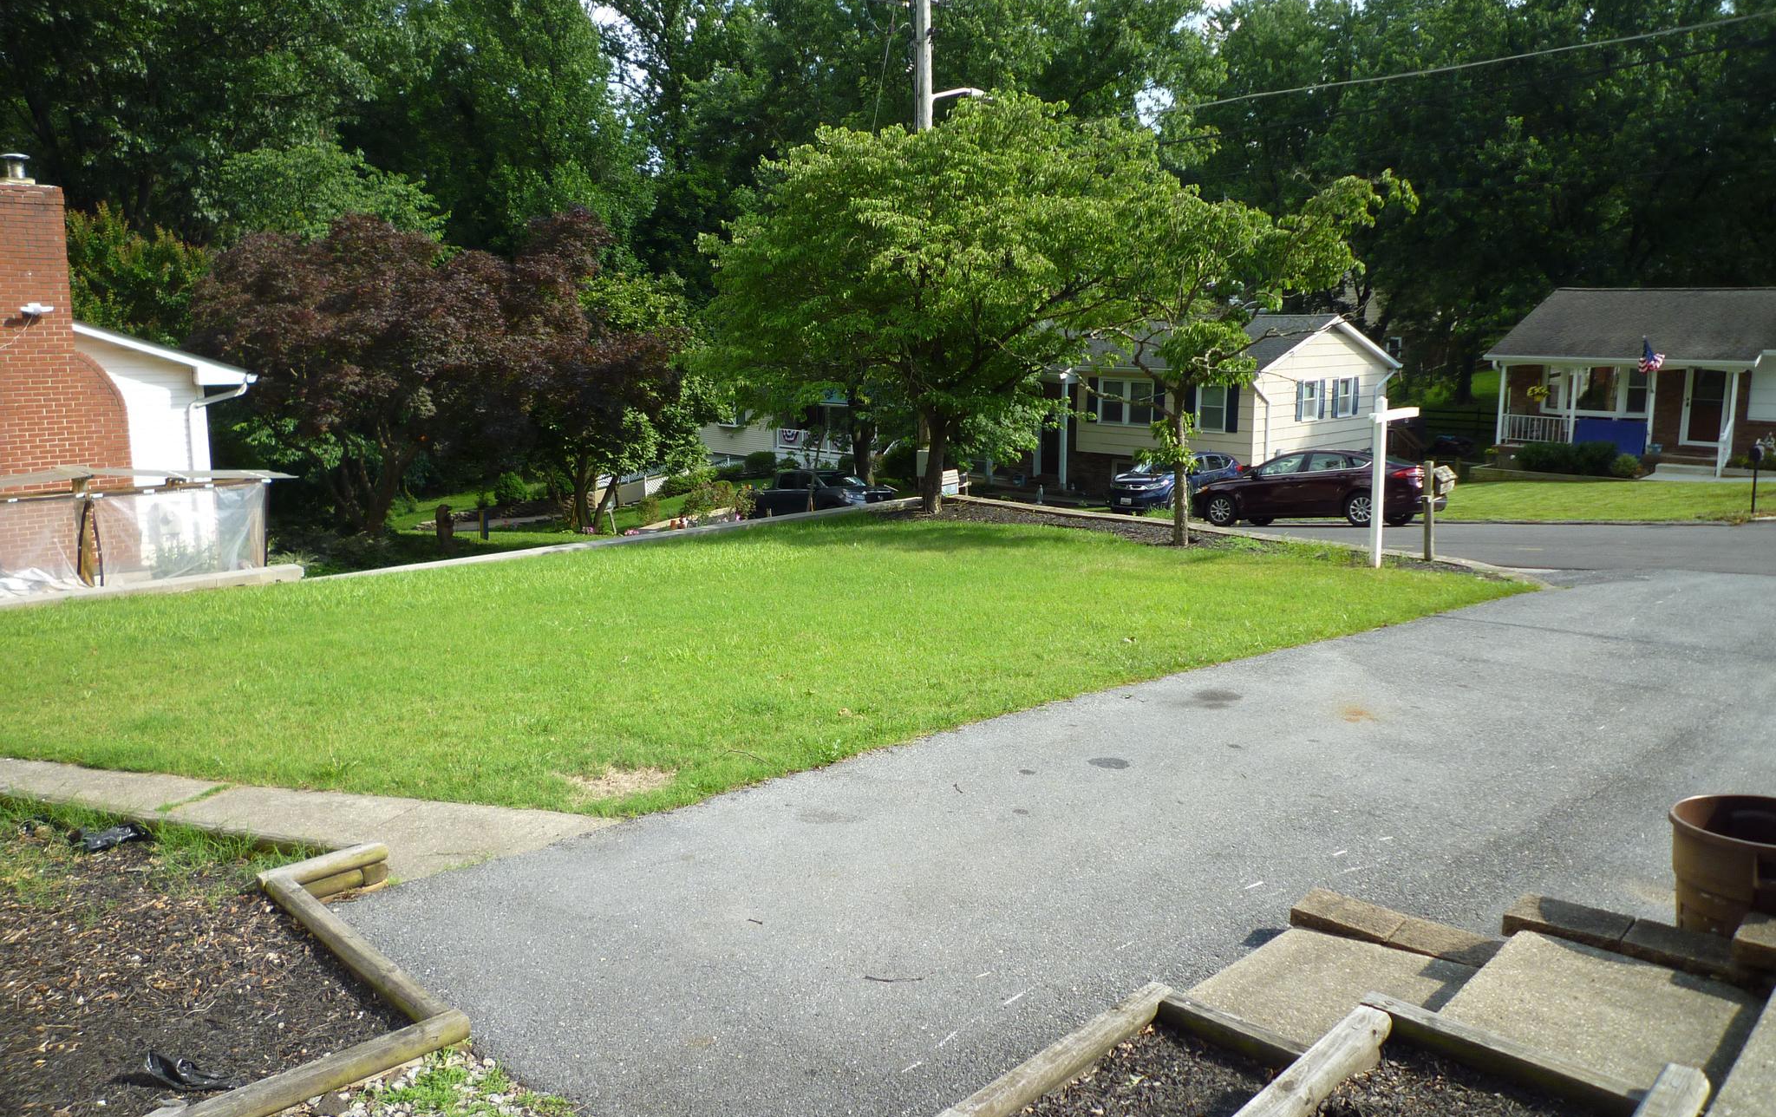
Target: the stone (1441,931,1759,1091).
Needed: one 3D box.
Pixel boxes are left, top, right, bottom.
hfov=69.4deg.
[{"bbox_3d":[1.783,1.163,3.234,0.640,0.065,0.560,-9,13,-42],"label":"stone"}]

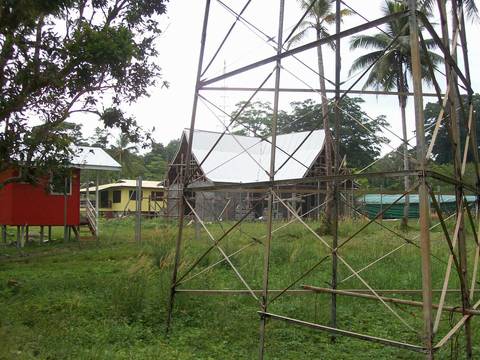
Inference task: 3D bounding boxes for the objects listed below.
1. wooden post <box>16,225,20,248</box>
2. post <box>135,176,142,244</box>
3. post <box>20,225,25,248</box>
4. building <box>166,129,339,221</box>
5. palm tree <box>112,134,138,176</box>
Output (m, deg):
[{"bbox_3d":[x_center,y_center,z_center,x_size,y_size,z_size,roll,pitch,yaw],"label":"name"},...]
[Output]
[{"bbox_3d":[-8.858,2.276,25.000,0.120,0.950,0.120,0,-3,0],"label":"wooden post"},{"bbox_3d":[-4.310,1.295,26.500,0.220,2.900,0.220,0,-3,0],"label":"post"},{"bbox_3d":[-8.706,2.256,25.000,0.110,0.950,0.110,0,-3,0],"label":"post"},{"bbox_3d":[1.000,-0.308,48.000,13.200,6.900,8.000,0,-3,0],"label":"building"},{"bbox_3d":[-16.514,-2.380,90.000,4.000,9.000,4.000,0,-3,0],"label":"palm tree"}]

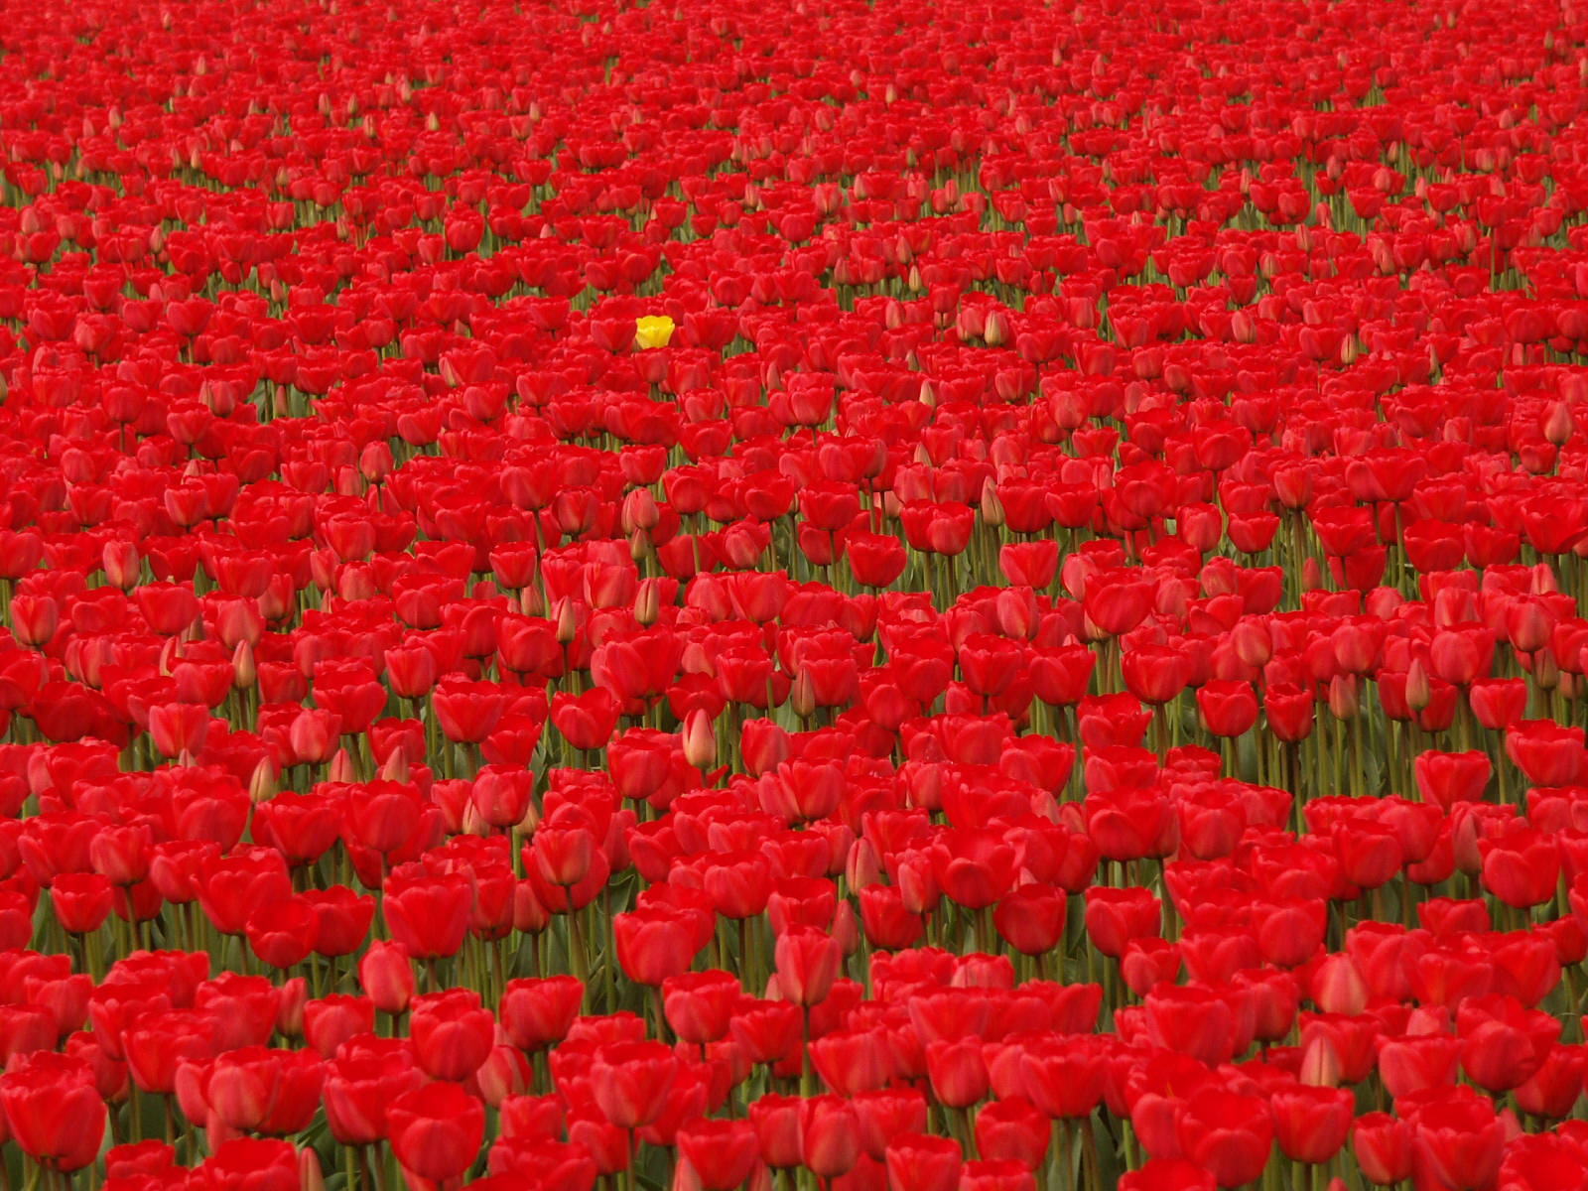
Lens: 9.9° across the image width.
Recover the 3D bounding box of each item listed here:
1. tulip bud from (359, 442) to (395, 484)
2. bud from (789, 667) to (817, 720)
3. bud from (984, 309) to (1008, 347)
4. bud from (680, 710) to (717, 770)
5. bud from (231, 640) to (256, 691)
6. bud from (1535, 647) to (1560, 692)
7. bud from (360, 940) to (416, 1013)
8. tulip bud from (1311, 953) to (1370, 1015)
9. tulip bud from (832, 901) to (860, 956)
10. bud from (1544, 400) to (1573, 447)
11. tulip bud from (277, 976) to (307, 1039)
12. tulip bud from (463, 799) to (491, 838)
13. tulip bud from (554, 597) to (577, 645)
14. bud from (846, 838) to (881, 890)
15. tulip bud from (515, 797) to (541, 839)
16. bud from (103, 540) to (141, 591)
[{"bbox_3d":[-0.541,-0.172,11.864,0.043,0.055,0.043,0,6,0],"label":"tulip bud"},{"bbox_3d":[0.011,0.104,9.761,0.025,0.056,0.025,0,6,0],"label":"bud"},{"bbox_3d":[0.311,-0.411,14.062,0.035,0.060,0.035,0,6,0],"label":"bud"},{"bbox_3d":[-0.097,0.146,9.309,0.033,0.061,0.033,-6,6,0],"label":"bud"},{"bbox_3d":[-0.578,0.074,9.595,0.025,0.053,0.025,0,6,0],"label":"bud"},{"bbox_3d":[0.864,0.083,10.451,0.027,0.052,0.027,0,6,0],"label":"bud"},{"bbox_3d":[-0.351,0.330,7.893,0.048,0.065,0.048,-6,6,0],"label":"bud"},{"bbox_3d":[0.468,0.338,7.822,0.050,0.062,0.050,0,6,0],"label":"tulip bud"},{"bbox_3d":[0.046,0.290,7.957,0.024,0.049,0.024,0,6,0],"label":"tulip bud"},{"bbox_3d":[1.043,-0.235,12.444,0.037,0.062,0.037,2,6,0],"label":"bud"},{"bbox_3d":[-0.436,0.358,7.915,0.028,0.055,0.028,10,6,0],"label":"tulip bud"},{"bbox_3d":[-0.305,0.211,8.758,0.029,0.046,0.029,-6,6,0],"label":"tulip bud"},{"bbox_3d":[-0.260,0.029,10.409,0.023,0.055,0.023,5,6,0],"label":"tulip bud"},{"bbox_3d":[0.067,0.259,8.737,0.033,0.055,0.033,7,6,0],"label":"bud"},{"bbox_3d":[-0.270,0.220,9.203,0.030,0.050,0.030,3,6,0],"label":"tulip bud"},{"bbox_3d":[-0.818,-0.037,11.118,0.044,0.062,0.044,-2,6,0],"label":"bud"}]

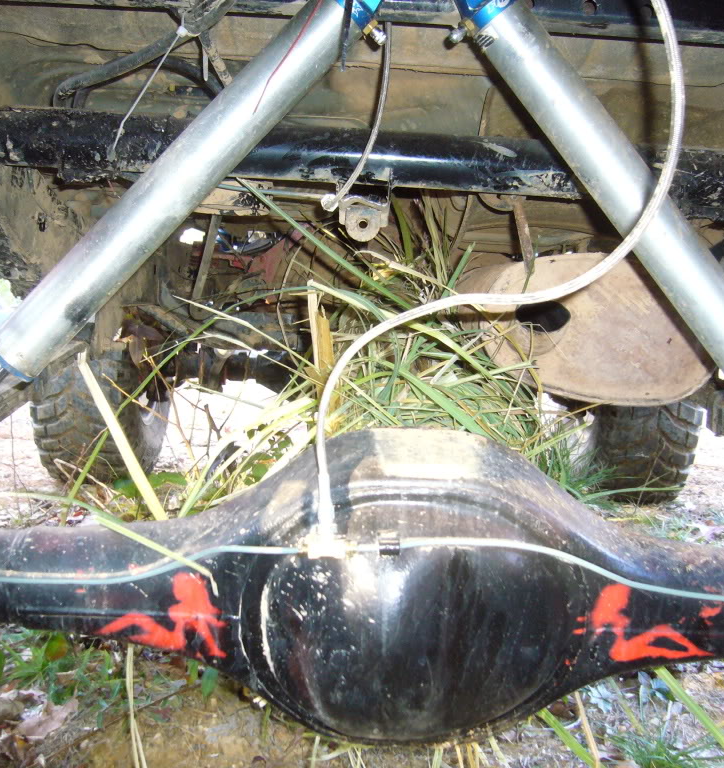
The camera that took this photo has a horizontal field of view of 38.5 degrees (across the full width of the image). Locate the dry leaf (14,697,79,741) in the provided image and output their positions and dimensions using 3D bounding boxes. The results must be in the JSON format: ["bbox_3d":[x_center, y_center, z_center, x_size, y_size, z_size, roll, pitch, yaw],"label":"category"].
[{"bbox_3d":[-0.327,0.345,1.071,0.063,0.025,0.050,0,2,-25],"label":"dry leaf"}]

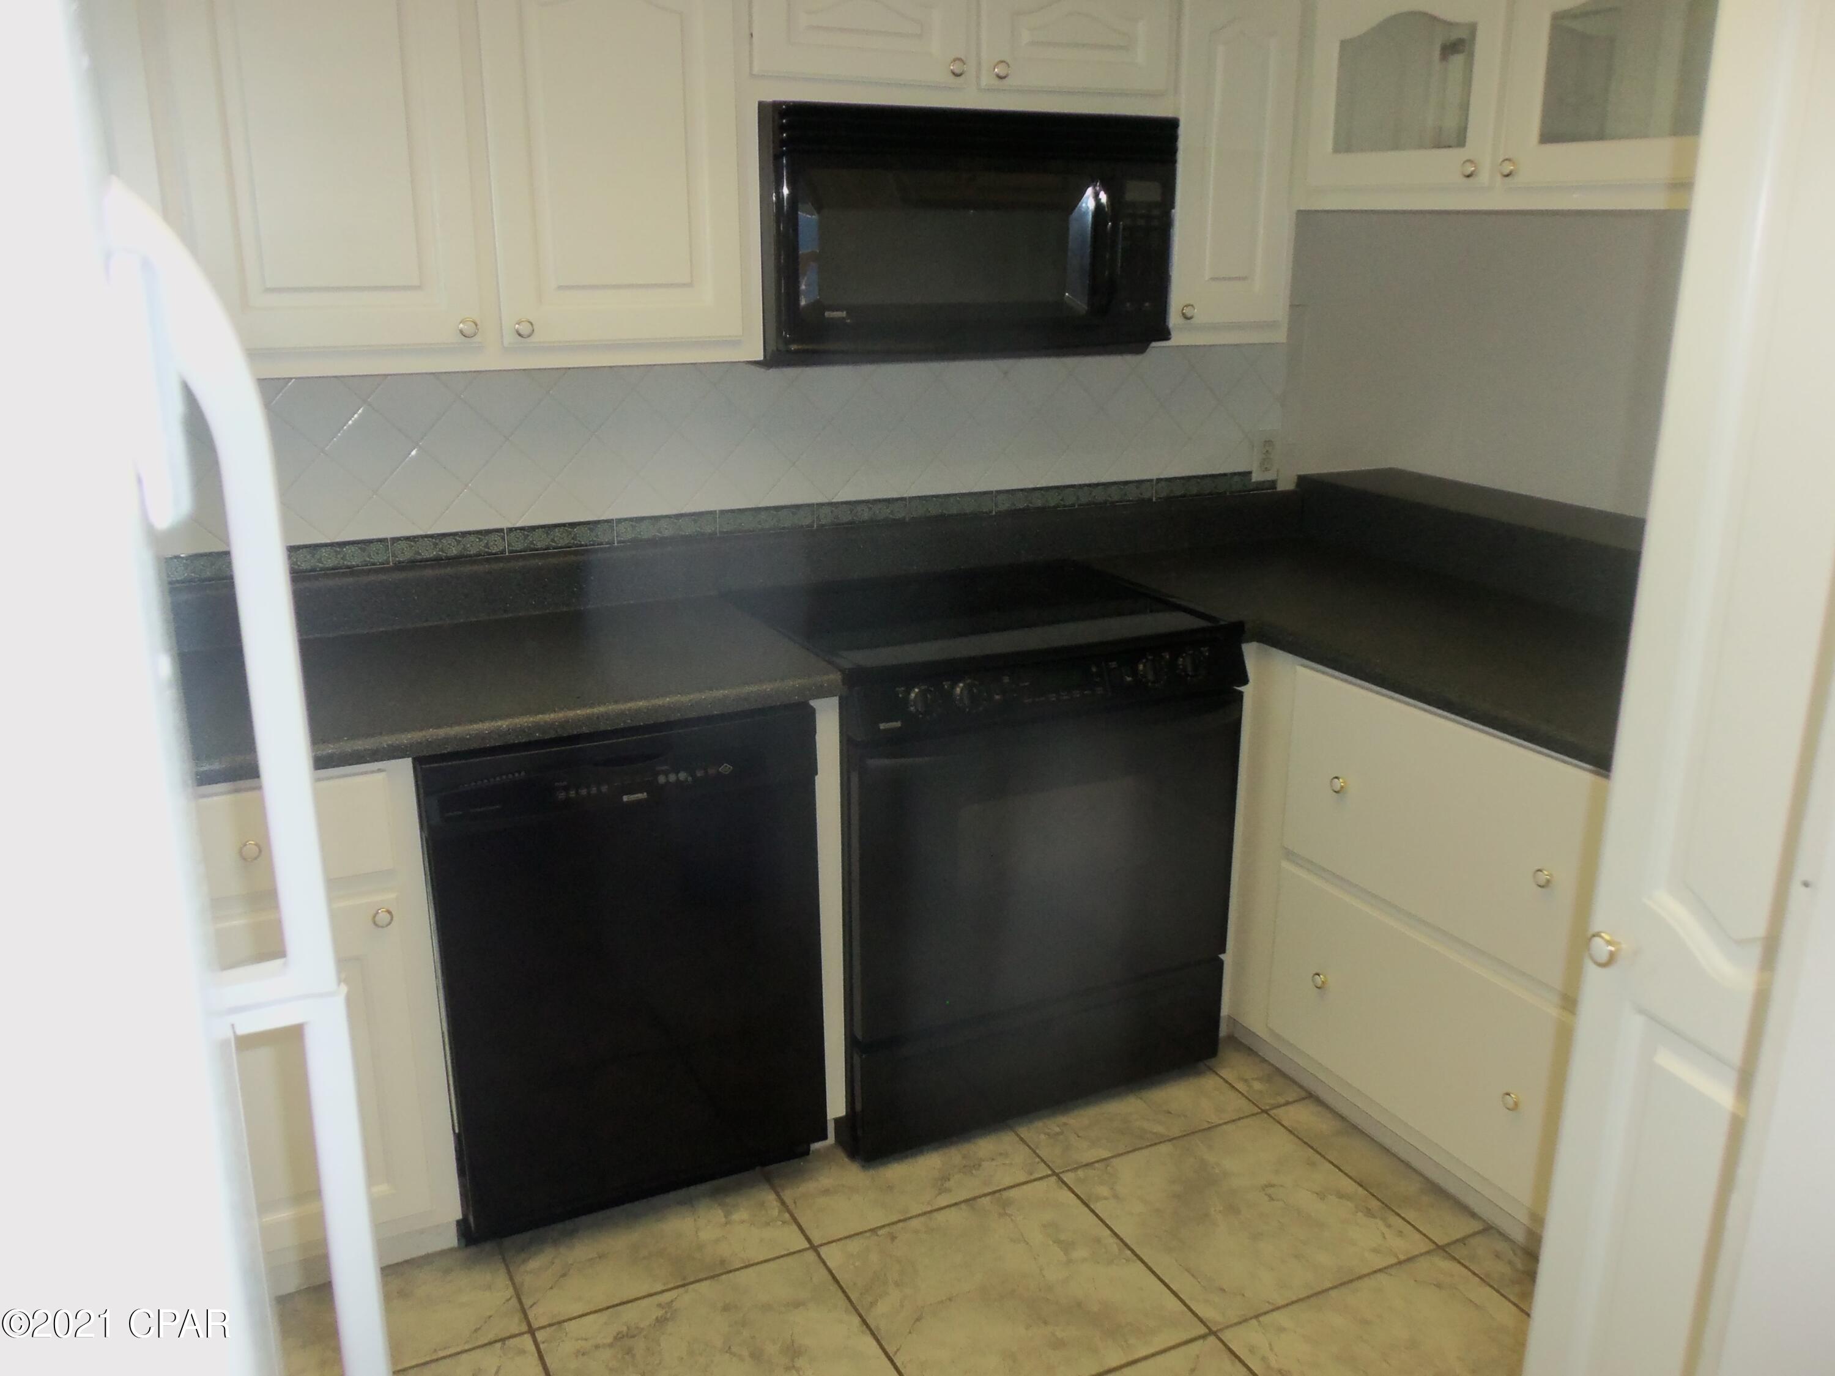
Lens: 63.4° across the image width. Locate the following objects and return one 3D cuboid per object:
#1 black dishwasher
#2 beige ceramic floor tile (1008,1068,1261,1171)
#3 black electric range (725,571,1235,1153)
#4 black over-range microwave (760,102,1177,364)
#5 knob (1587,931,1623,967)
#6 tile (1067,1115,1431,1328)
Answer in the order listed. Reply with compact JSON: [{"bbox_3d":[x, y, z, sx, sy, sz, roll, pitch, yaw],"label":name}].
[{"bbox_3d":[-0.554,0.405,2.565,0.605,0.852,0.600,-8,18,-25],"label":"black dishwasher"},{"bbox_3d":[0.345,0.771,2.881,0.447,0.010,0.440,-8,18,-25],"label":"beige ceramic floor tile"},{"bbox_3d":[0.108,0.286,2.845,0.762,0.905,0.640,-8,18,-25],"label":"black electric range"},{"bbox_3d":[0.038,-0.805,2.677,0.758,0.404,0.410,-8,18,-25],"label":"black over-range microwave"},{"bbox_3d":[0.594,0.225,1.280,0.027,0.030,0.030,-6,17,-19],"label":"knob"},{"bbox_3d":[0.543,0.881,2.490,0.447,0.010,0.447,-8,18,-25],"label":"tile"}]

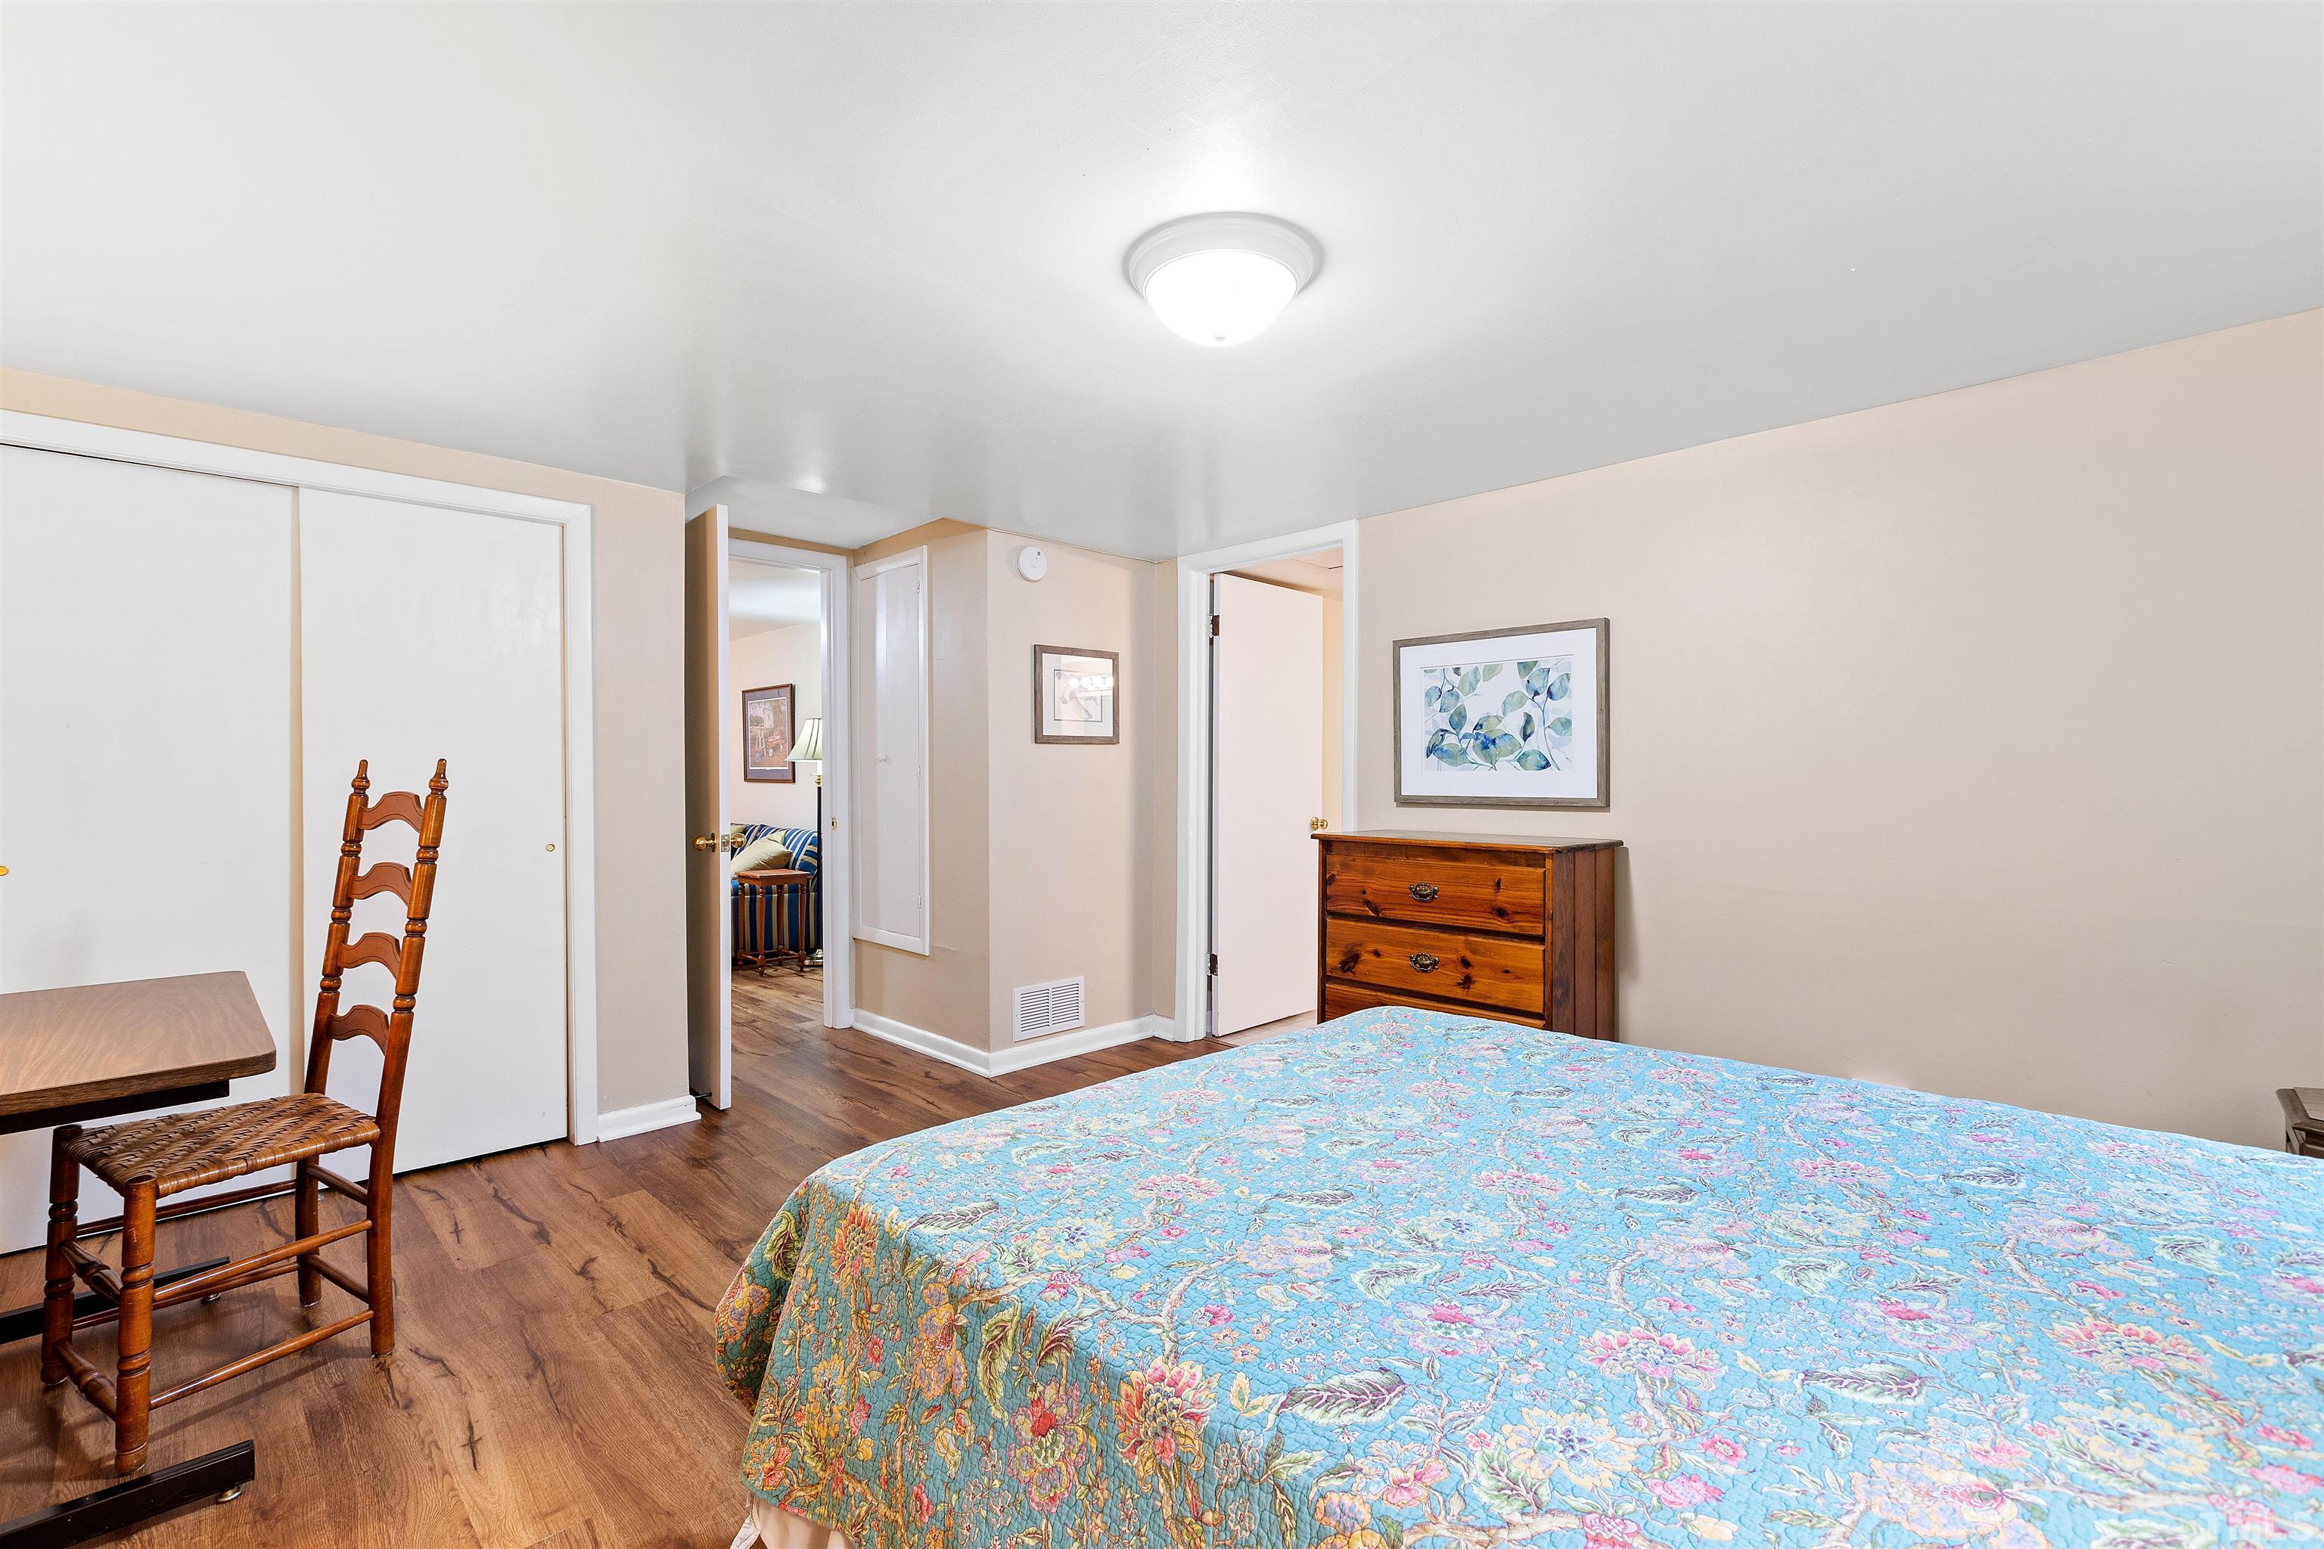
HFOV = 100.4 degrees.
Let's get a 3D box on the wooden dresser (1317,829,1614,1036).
[{"bbox_3d":[0.938,0.689,3.032,0.430,0.965,0.800,-1,1,-44],"label":"wooden dresser"}]

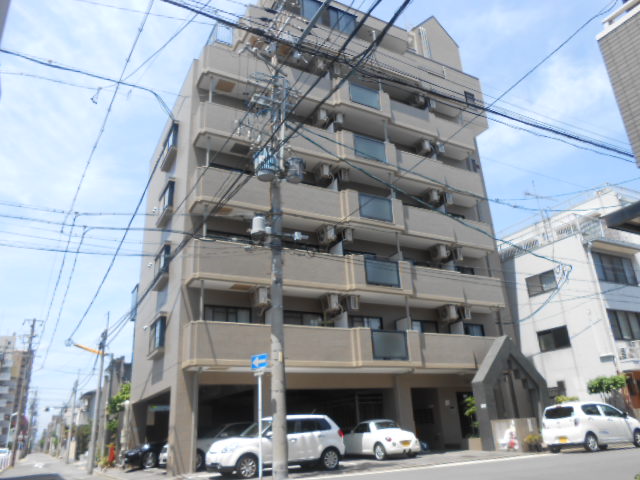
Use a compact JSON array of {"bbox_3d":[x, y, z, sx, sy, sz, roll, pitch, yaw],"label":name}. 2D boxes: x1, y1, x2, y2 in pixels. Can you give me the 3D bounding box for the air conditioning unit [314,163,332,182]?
[{"bbox_3d":[0.130,-2.855,20.878,0.300,0.570,0.780,7,-23,-24],"label":"air conditioning unit"}]

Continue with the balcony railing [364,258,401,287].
[{"bbox_3d":[2.531,1.370,19.324,1.640,1.040,0.080,9,-24,-28],"label":"balcony railing"}]

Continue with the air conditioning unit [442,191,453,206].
[{"bbox_3d":[6.114,-1.865,23.599,0.320,0.580,0.780,8,-24,-26],"label":"air conditioning unit"}]

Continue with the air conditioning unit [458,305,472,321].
[{"bbox_3d":[6.511,3.451,22.037,0.300,0.560,0.780,9,-24,-28],"label":"air conditioning unit"}]

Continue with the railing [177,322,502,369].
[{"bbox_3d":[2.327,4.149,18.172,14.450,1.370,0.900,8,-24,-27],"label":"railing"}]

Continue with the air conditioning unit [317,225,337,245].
[{"bbox_3d":[0.269,-0.165,19.817,0.300,0.560,0.780,9,-24,-28],"label":"air conditioning unit"}]

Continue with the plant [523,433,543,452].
[{"bbox_3d":[7.281,6.928,16.447,0.520,0.600,0.500,7,-23,-24],"label":"plant"}]

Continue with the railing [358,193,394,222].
[{"bbox_3d":[2.339,-1.317,19.877,1.620,1.060,0.080,8,-24,-26],"label":"railing"}]

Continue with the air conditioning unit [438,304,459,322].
[{"bbox_3d":[5.591,3.260,20.974,0.300,0.570,0.780,7,-23,-24],"label":"air conditioning unit"}]

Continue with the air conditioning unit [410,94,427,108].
[{"bbox_3d":[5.202,-7.216,25.630,0.300,0.560,0.780,9,-24,-28],"label":"air conditioning unit"}]

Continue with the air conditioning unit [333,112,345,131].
[{"bbox_3d":[0.717,-5.409,22.231,0.300,0.560,0.780,9,-24,-28],"label":"air conditioning unit"}]

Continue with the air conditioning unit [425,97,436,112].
[{"bbox_3d":[5.863,-7.103,25.975,0.300,0.560,0.780,9,-24,-28],"label":"air conditioning unit"}]

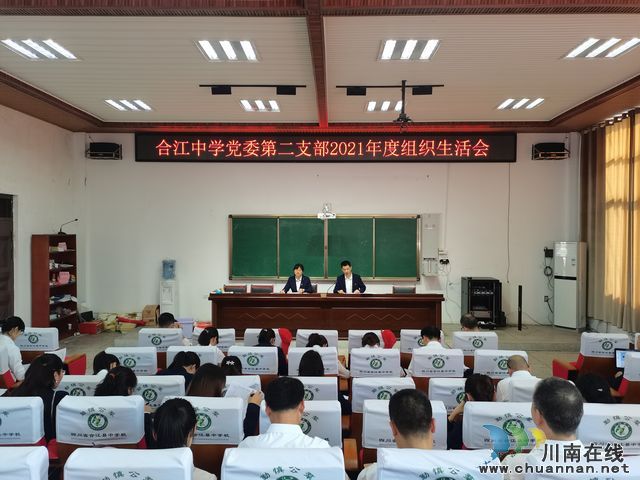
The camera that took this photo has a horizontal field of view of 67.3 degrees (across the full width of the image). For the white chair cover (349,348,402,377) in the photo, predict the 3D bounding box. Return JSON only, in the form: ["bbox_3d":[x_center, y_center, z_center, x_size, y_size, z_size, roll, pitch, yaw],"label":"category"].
[{"bbox_3d":[0.507,1.142,4.444,0.470,0.240,0.140,0,1,2],"label":"white chair cover"}]

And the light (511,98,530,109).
[{"bbox_3d":[3.256,-2.203,7.778,0.120,0.060,0.570,0,1,2],"label":"light"}]

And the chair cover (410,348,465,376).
[{"bbox_3d":[1.020,1.063,4.154,0.440,0.245,0.120,0,1,1],"label":"chair cover"}]

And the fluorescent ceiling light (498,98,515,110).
[{"bbox_3d":[3.020,-2.204,7.788,0.120,0.060,0.570,0,1,2],"label":"fluorescent ceiling light"}]

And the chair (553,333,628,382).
[{"bbox_3d":[3.000,1.484,5.361,0.600,0.970,0.620,0,1,2],"label":"chair"}]

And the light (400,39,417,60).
[{"bbox_3d":[1.069,-2.281,5.762,0.110,0.050,0.620,0,1,2],"label":"light"}]

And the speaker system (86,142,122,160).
[{"bbox_3d":[-4.281,-1.758,9.550,0.660,0.310,0.320,0,1,1],"label":"speaker system"}]

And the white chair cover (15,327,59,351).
[{"bbox_3d":[-2.962,1.039,4.996,0.440,0.240,0.120,0,1,1],"label":"white chair cover"}]

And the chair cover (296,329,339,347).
[{"bbox_3d":[-0.024,1.124,5.298,0.470,0.240,0.140,0,1,2],"label":"chair cover"}]

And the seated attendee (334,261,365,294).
[{"bbox_3d":[0.561,1.041,8.850,0.580,1.300,0.700,0,1,1],"label":"seated attendee"}]

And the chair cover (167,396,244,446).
[{"bbox_3d":[-0.630,0.973,2.576,0.440,0.245,0.120,0,1,1],"label":"chair cover"}]

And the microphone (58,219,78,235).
[{"bbox_3d":[-4.447,-0.239,8.500,0.360,0.280,0.130,0,1,1],"label":"microphone"}]

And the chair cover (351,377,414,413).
[{"bbox_3d":[0.472,1.166,3.595,0.470,0.240,0.140,0,1,2],"label":"chair cover"}]

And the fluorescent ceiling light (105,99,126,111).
[{"bbox_3d":[-3.347,-2.212,7.899,0.110,0.050,0.600,0,1,1],"label":"fluorescent ceiling light"}]

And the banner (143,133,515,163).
[{"bbox_3d":[0.109,-1.896,9.876,7.780,0.590,0.120,0,1,2],"label":"banner"}]

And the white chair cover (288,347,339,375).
[{"bbox_3d":[-0.060,1.153,4.574,0.465,0.240,0.130,0,1,2],"label":"white chair cover"}]

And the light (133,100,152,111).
[{"bbox_3d":[-2.915,-2.230,7.944,0.120,0.060,0.570,0,1,2],"label":"light"}]

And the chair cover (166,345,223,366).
[{"bbox_3d":[-1.212,1.149,4.607,0.465,0.240,0.130,0,1,2],"label":"chair cover"}]

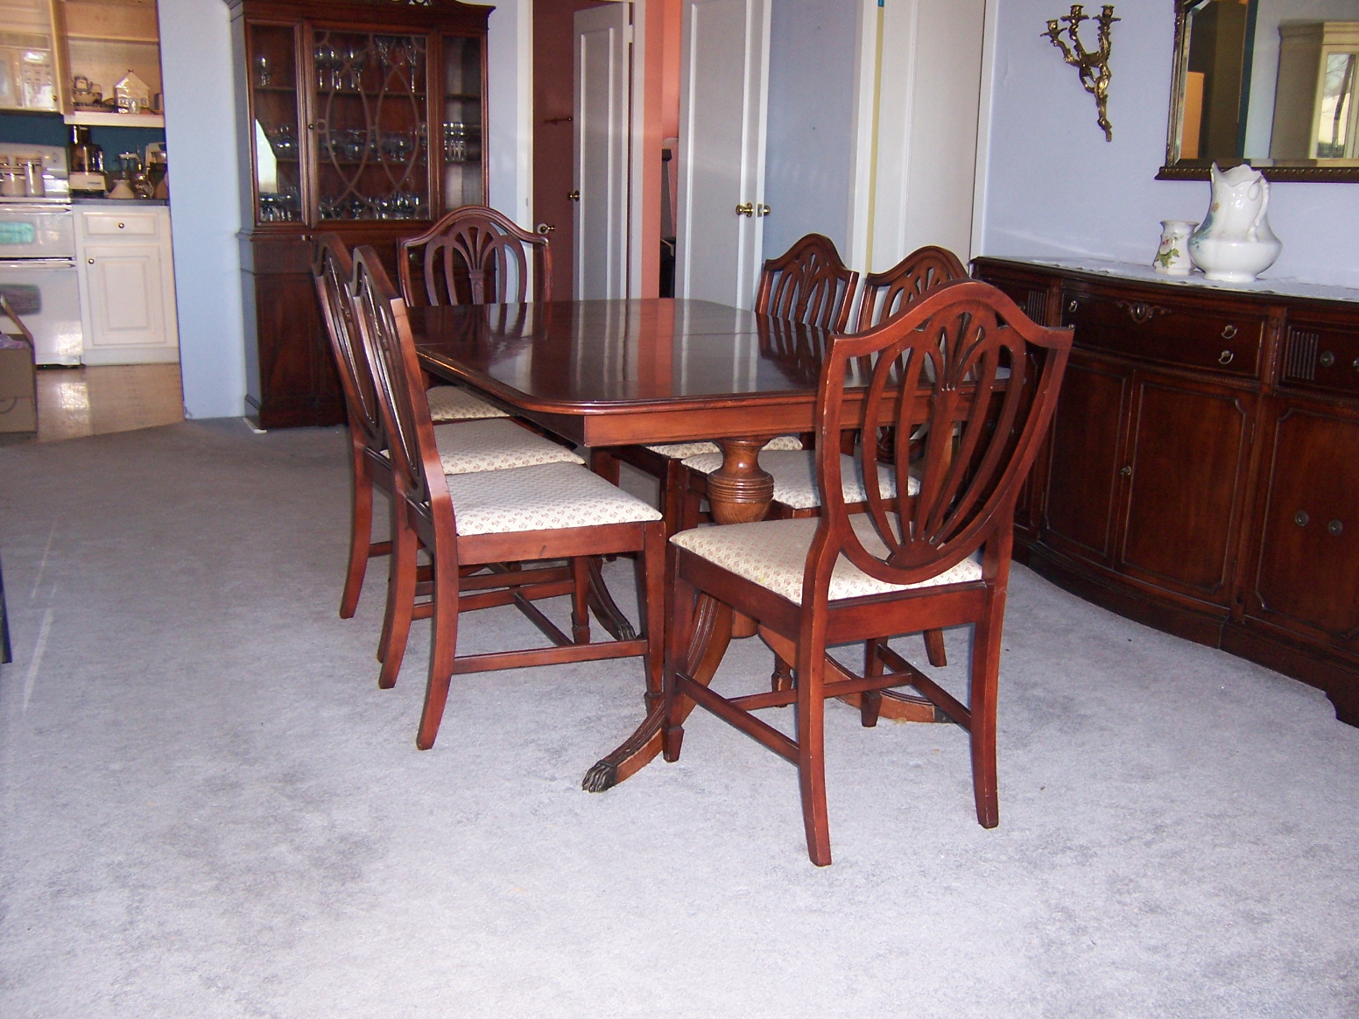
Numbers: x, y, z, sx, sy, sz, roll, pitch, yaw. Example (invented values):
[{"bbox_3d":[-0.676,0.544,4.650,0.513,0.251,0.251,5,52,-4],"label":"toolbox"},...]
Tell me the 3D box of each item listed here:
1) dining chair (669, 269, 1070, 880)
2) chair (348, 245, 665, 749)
[{"bbox_3d":[0.314,0.060,2.304,0.490,0.970,0.553,-6,16,-25],"label":"dining chair"},{"bbox_3d":[-0.363,-0.051,2.641,0.550,0.950,0.480,-5,16,-23],"label":"chair"}]

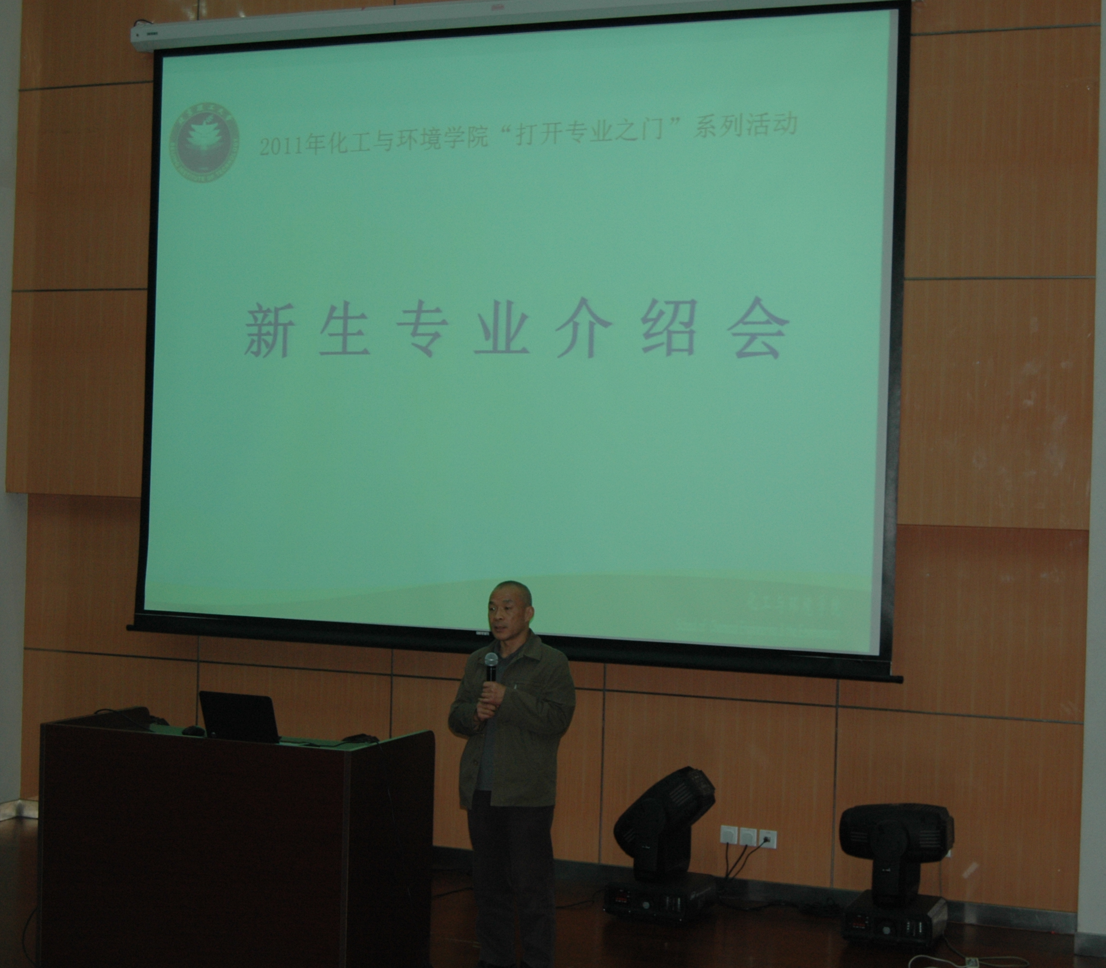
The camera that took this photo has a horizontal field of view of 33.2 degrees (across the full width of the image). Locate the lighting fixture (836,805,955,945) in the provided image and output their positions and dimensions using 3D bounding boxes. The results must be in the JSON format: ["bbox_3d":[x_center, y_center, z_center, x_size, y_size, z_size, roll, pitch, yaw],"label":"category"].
[{"bbox_3d":[1.561,1.777,8.506,0.500,0.640,0.430,2,0,16],"label":"lighting fixture"}]

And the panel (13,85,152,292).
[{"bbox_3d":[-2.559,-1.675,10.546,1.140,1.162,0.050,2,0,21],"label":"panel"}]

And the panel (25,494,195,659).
[{"bbox_3d":[-2.529,0.532,10.725,1.181,0.913,0.050,2,0,21],"label":"panel"}]

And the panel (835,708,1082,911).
[{"bbox_3d":[1.961,1.564,8.998,1.201,0.895,0.050,2,0,21],"label":"panel"}]

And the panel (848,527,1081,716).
[{"bbox_3d":[1.986,0.657,9.001,1.201,0.916,0.050,2,0,21],"label":"panel"}]

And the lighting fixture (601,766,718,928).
[{"bbox_3d":[0.524,1.714,8.886,0.470,0.710,0.420,2,0,25],"label":"lighting fixture"}]

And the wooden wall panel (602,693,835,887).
[{"bbox_3d":[0.832,1.533,9.429,1.216,0.895,0.050,2,0,21],"label":"wooden wall panel"}]

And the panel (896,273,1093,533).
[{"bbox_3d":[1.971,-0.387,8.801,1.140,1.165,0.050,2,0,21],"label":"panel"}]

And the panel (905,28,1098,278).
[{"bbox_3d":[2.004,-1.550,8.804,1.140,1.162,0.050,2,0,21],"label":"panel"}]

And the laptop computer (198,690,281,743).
[{"bbox_3d":[-1.245,0.979,7.655,0.340,0.252,0.280,2,0,21],"label":"laptop computer"}]

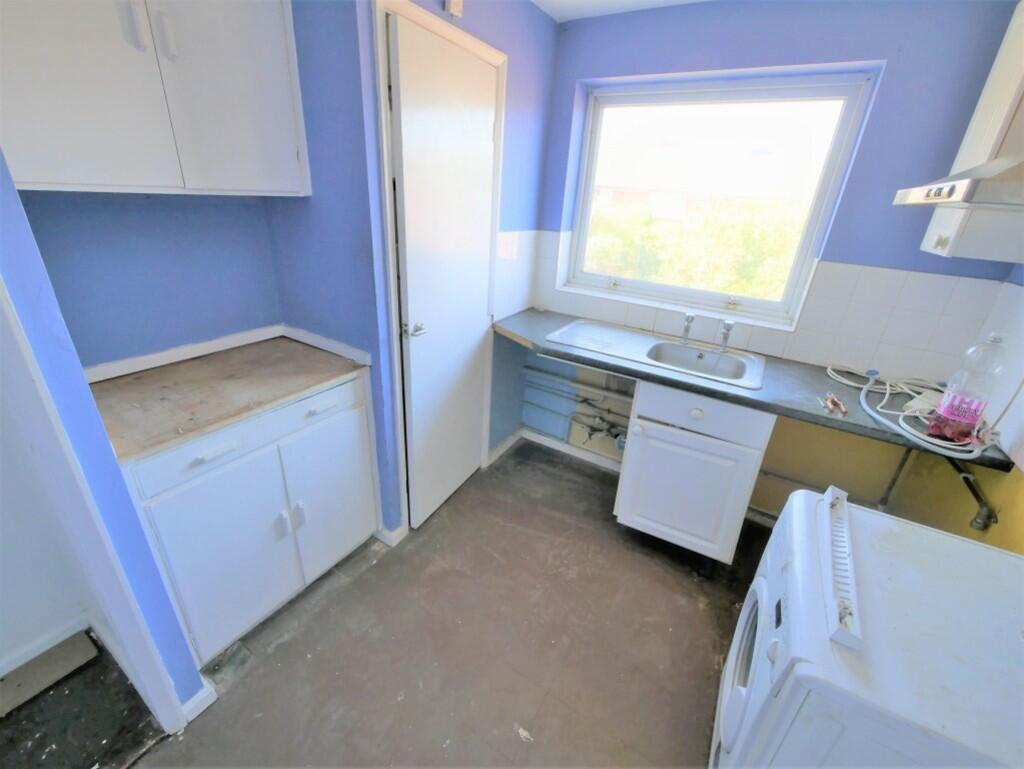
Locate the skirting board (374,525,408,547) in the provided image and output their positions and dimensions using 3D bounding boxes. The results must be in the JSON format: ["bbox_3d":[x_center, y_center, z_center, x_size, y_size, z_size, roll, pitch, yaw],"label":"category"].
[{"bbox_3d":[-0.578,0.697,1.977,0.130,0.065,0.105,17,27,26],"label":"skirting board"}]

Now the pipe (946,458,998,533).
[{"bbox_3d":[1.460,0.333,1.353,0.075,0.080,0.450,17,27,26],"label":"pipe"}]

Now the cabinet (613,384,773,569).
[{"bbox_3d":[0.866,0.288,1.953,0.500,0.725,0.565,17,27,26],"label":"cabinet"}]

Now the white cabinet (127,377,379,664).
[{"bbox_3d":[-1.067,0.373,1.653,0.605,0.850,0.820,17,27,26],"label":"white cabinet"}]

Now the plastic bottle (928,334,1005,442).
[{"bbox_3d":[1.427,0.007,1.286,0.112,0.320,0.112,17,27,26],"label":"plastic bottle"}]

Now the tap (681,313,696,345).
[{"bbox_3d":[0.855,-0.265,2.026,0.054,0.146,0.105,17,27,26],"label":"tap"}]

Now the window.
[{"bbox_3d":[0.876,-0.908,2.071,1.202,1.005,0.100,17,27,26],"label":"window"}]

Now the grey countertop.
[{"bbox_3d":[0.790,-0.102,1.869,1.902,0.035,0.645,17,27,26],"label":"grey countertop"}]

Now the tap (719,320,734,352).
[{"bbox_3d":[1.007,-0.220,1.947,0.054,0.148,0.105,17,27,26],"label":"tap"}]

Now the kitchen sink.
[{"bbox_3d":[0.670,-0.111,1.992,0.912,0.152,0.453,17,27,26],"label":"kitchen sink"}]

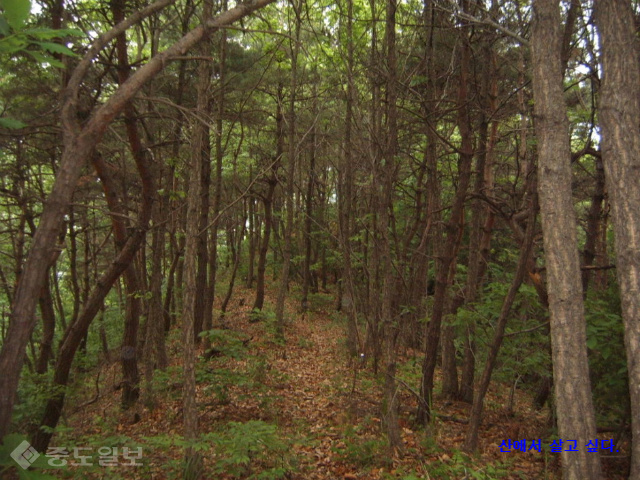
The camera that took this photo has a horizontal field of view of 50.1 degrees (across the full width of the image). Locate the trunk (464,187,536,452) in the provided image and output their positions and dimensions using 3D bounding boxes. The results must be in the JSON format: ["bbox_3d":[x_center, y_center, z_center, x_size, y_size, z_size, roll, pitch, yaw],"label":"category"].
[{"bbox_3d":[1.513,0.640,5.735,0.573,2.215,0.450,0,-7,0],"label":"trunk"}]

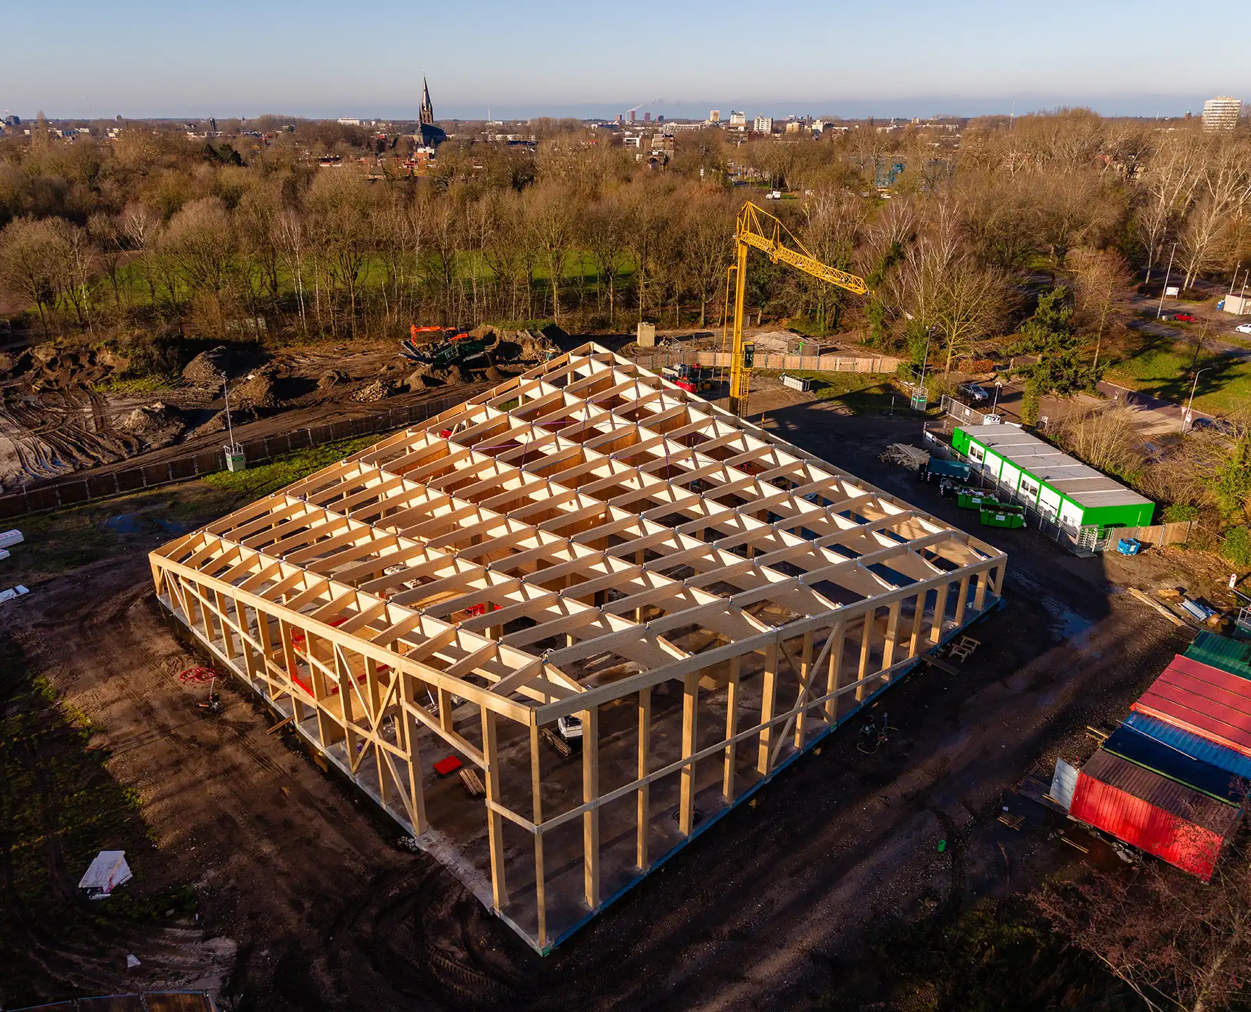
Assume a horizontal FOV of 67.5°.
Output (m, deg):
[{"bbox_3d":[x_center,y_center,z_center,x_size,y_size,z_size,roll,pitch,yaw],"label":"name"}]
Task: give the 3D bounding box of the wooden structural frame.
[{"bbox_3d":[-3.264,1.285,63.082,41.400,11.500,41.500,-21,30,-41],"label":"wooden structural frame"}]

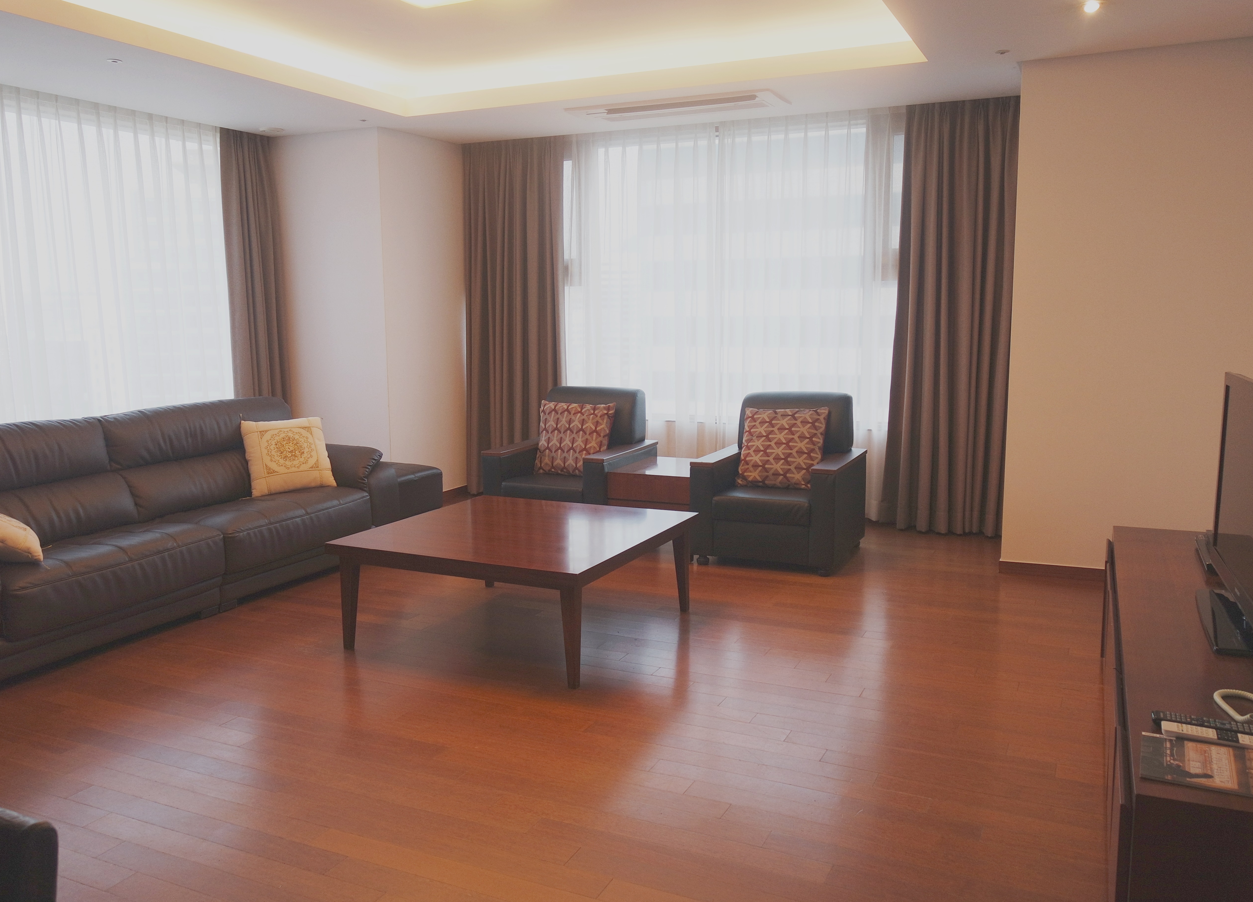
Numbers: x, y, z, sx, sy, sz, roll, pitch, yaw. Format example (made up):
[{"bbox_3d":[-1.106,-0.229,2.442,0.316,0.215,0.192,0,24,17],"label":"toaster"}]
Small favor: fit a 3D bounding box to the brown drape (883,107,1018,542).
[{"bbox_3d":[1.849,-0.734,5.798,0.729,2.415,0.172,3,9,25],"label":"brown drape"}]

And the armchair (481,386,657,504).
[{"bbox_3d":[-0.288,0.080,5.814,0.722,0.848,0.795,3,9,25],"label":"armchair"}]

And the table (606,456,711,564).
[{"bbox_3d":[0.245,0.309,5.580,0.477,0.453,0.609,3,9,25],"label":"table"}]

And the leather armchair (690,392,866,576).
[{"bbox_3d":[0.827,0.132,5.389,0.726,0.848,0.782,3,9,25],"label":"leather armchair"}]

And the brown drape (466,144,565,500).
[{"bbox_3d":[-0.760,-0.885,6.997,0.742,2.418,0.172,3,9,25],"label":"brown drape"}]

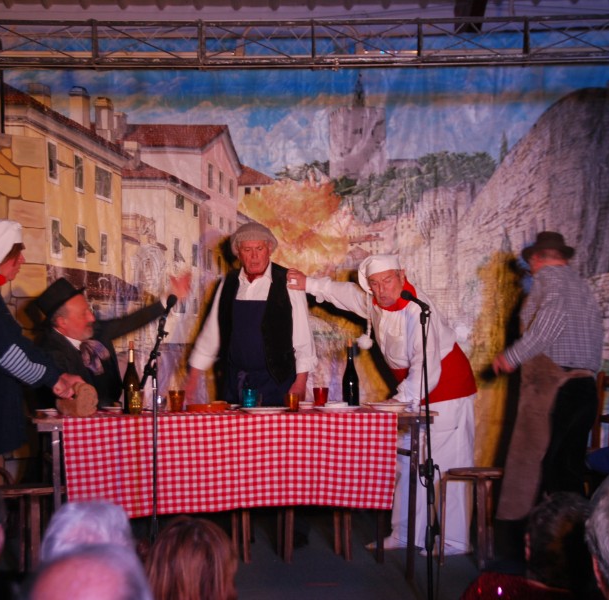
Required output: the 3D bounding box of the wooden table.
[{"bbox_3d":[-0.351,0.902,8.604,1.800,0.760,0.720,0,-1,-13],"label":"wooden table"}]

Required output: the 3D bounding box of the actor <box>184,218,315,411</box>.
[{"bbox_3d":[-0.271,0.449,9.350,0.640,1.680,0.420,-1,-1,3],"label":"actor"}]

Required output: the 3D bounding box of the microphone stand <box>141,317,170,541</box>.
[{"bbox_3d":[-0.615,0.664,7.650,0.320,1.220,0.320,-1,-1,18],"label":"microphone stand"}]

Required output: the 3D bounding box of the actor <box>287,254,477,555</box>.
[{"bbox_3d":[0.387,0.529,9.380,0.700,1.510,0.780,0,-1,-44],"label":"actor"}]

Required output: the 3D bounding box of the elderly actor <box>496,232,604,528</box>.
[{"bbox_3d":[1.217,0.466,9.300,0.480,1.620,0.520,-1,-1,35],"label":"elderly actor"}]

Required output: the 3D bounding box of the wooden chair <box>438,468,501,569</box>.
[{"bbox_3d":[0.806,1.048,9.000,0.310,0.455,0.320,-1,-1,14],"label":"wooden chair"}]

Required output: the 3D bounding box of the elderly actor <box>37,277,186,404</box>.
[{"bbox_3d":[-0.954,0.591,8.980,0.680,1.400,0.580,-1,-1,38],"label":"elderly actor"}]

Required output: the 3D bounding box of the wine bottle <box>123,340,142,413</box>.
[{"bbox_3d":[-0.795,0.366,8.598,0.080,0.320,0.080,0,-1,0],"label":"wine bottle"}]

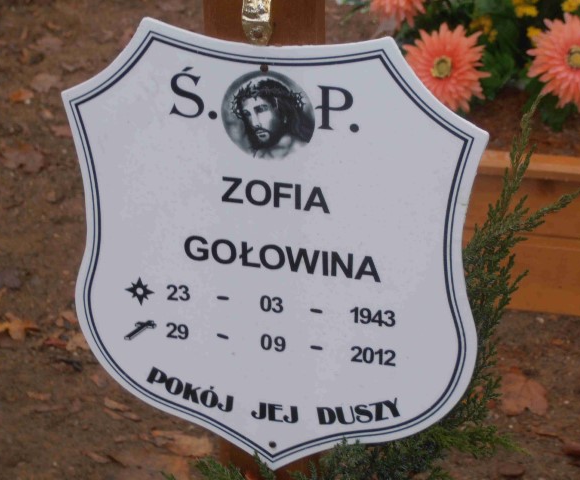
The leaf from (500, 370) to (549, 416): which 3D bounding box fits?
[{"bbox_3d":[0.296,0.194,2.590,0.066,0.016,0.085,0,25,0],"label":"leaf"}]

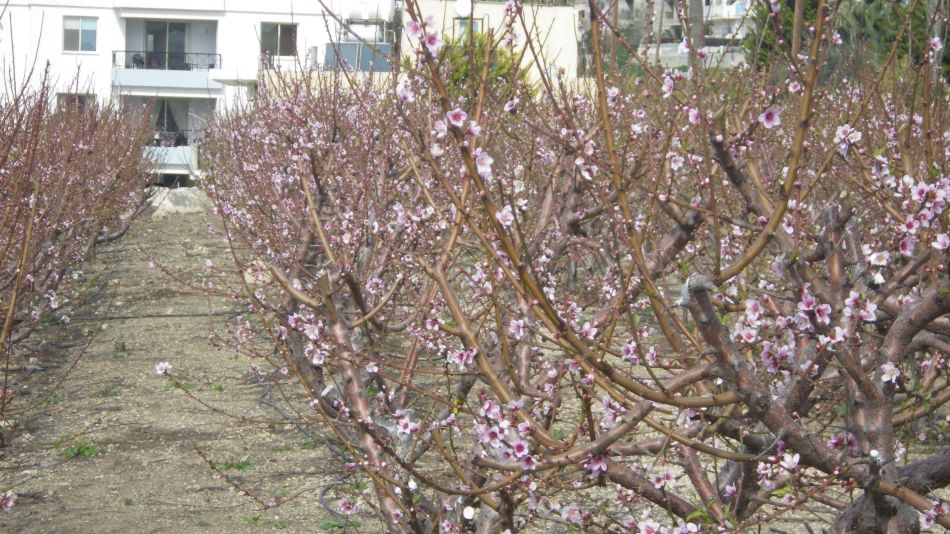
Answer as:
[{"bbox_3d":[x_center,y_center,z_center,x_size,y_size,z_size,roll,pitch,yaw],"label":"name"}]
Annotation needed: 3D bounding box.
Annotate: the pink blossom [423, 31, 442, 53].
[{"bbox_3d":[-0.073,-0.395,5.100,0.036,0.037,0.020,0,6,-3],"label":"pink blossom"}]

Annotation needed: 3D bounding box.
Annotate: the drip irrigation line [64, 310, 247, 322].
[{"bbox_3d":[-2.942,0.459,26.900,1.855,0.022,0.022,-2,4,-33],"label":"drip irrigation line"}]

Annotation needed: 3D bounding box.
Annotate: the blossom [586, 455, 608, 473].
[{"bbox_3d":[0.225,0.361,5.300,0.037,0.034,0.023,0,30,-7],"label":"blossom"}]

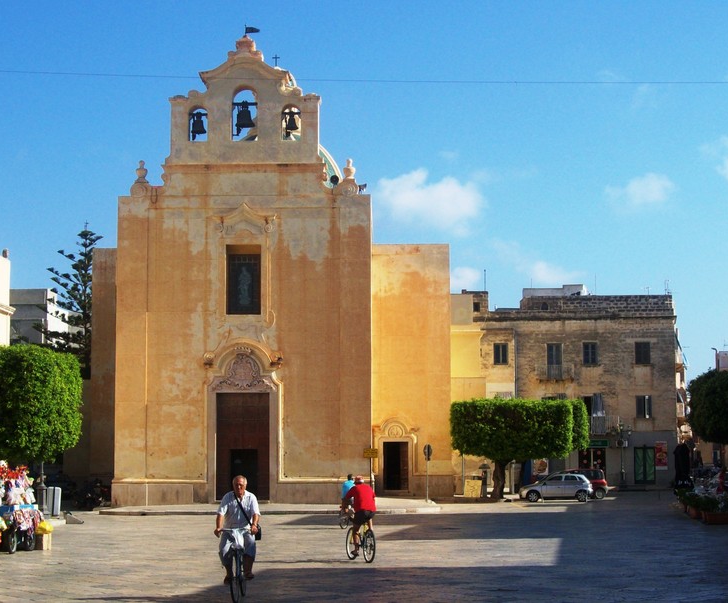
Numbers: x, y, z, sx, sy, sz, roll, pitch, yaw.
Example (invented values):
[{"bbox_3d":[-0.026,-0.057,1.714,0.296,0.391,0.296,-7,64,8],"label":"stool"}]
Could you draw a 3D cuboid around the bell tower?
[{"bbox_3d":[-5.641,-9.045,60.792,7.336,6.593,1.200,0,-7,0],"label":"bell tower"}]

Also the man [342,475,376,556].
[{"bbox_3d":[-0.059,4.232,25.567,0.540,1.606,0.850,3,-8,-19],"label":"man"}]

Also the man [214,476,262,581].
[{"bbox_3d":[-1.703,3.059,17.450,0.620,1.435,0.850,0,-7,3],"label":"man"}]

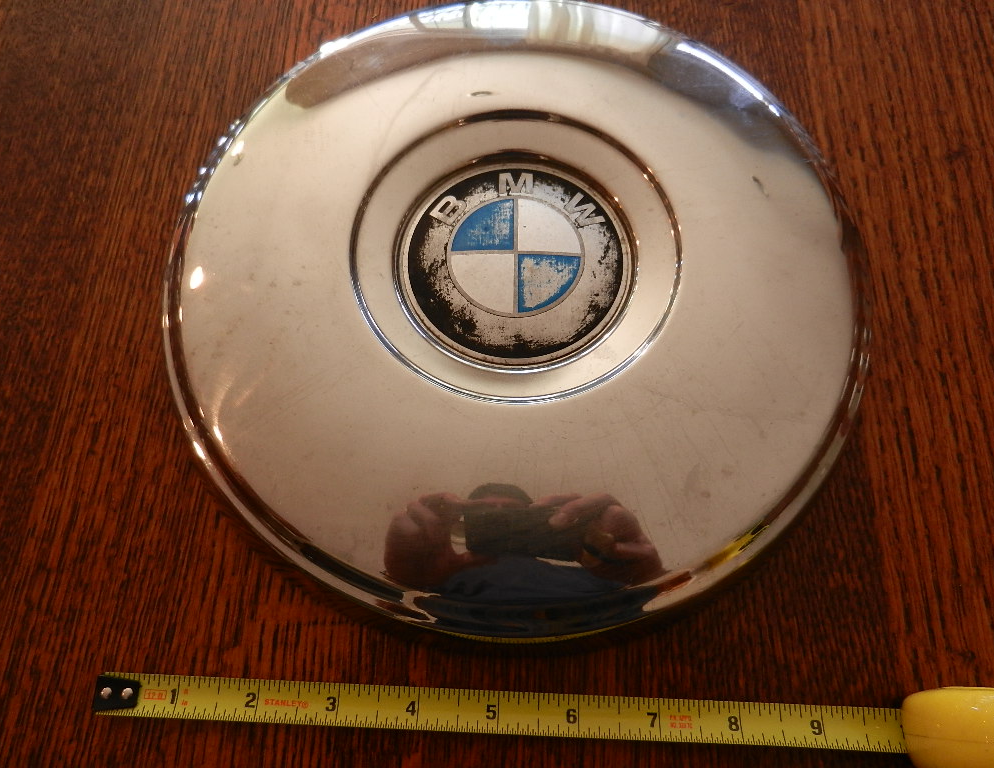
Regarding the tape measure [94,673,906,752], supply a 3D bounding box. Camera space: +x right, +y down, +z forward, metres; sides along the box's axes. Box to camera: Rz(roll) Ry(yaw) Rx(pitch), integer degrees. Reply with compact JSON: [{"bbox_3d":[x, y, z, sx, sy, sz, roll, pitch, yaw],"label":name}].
[{"bbox_3d":[0.001,0.104,0.234,0.255,0.005,0.013,2,68,1],"label":"tape measure"}]

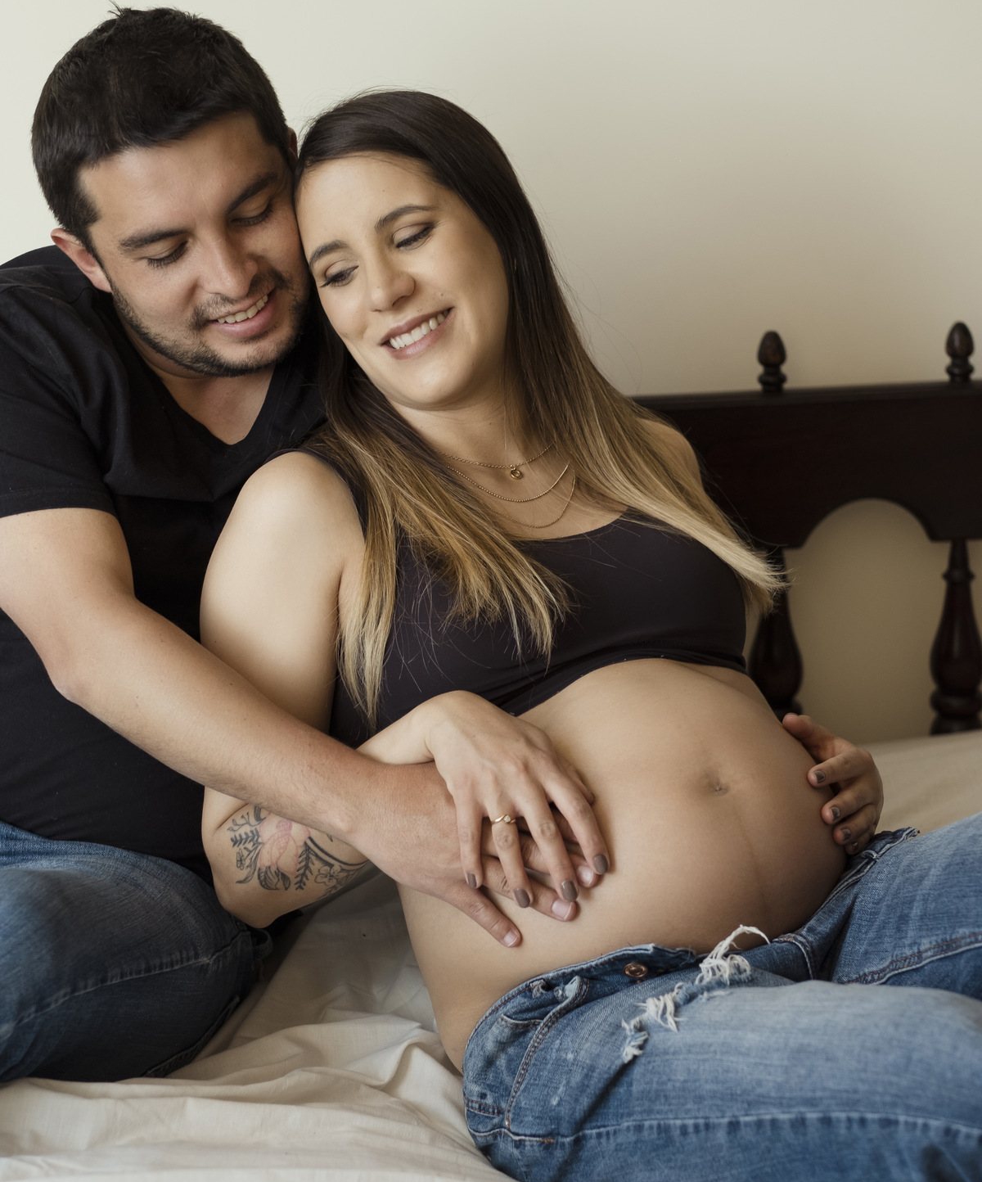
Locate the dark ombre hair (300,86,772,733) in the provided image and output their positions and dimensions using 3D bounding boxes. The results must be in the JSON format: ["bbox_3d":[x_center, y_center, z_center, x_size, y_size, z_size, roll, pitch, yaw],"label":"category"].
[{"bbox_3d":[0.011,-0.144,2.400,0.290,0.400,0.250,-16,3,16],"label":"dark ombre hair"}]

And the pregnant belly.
[{"bbox_3d":[0.095,0.178,2.330,0.310,0.260,0.230,-16,-6,-33],"label":"pregnant belly"}]

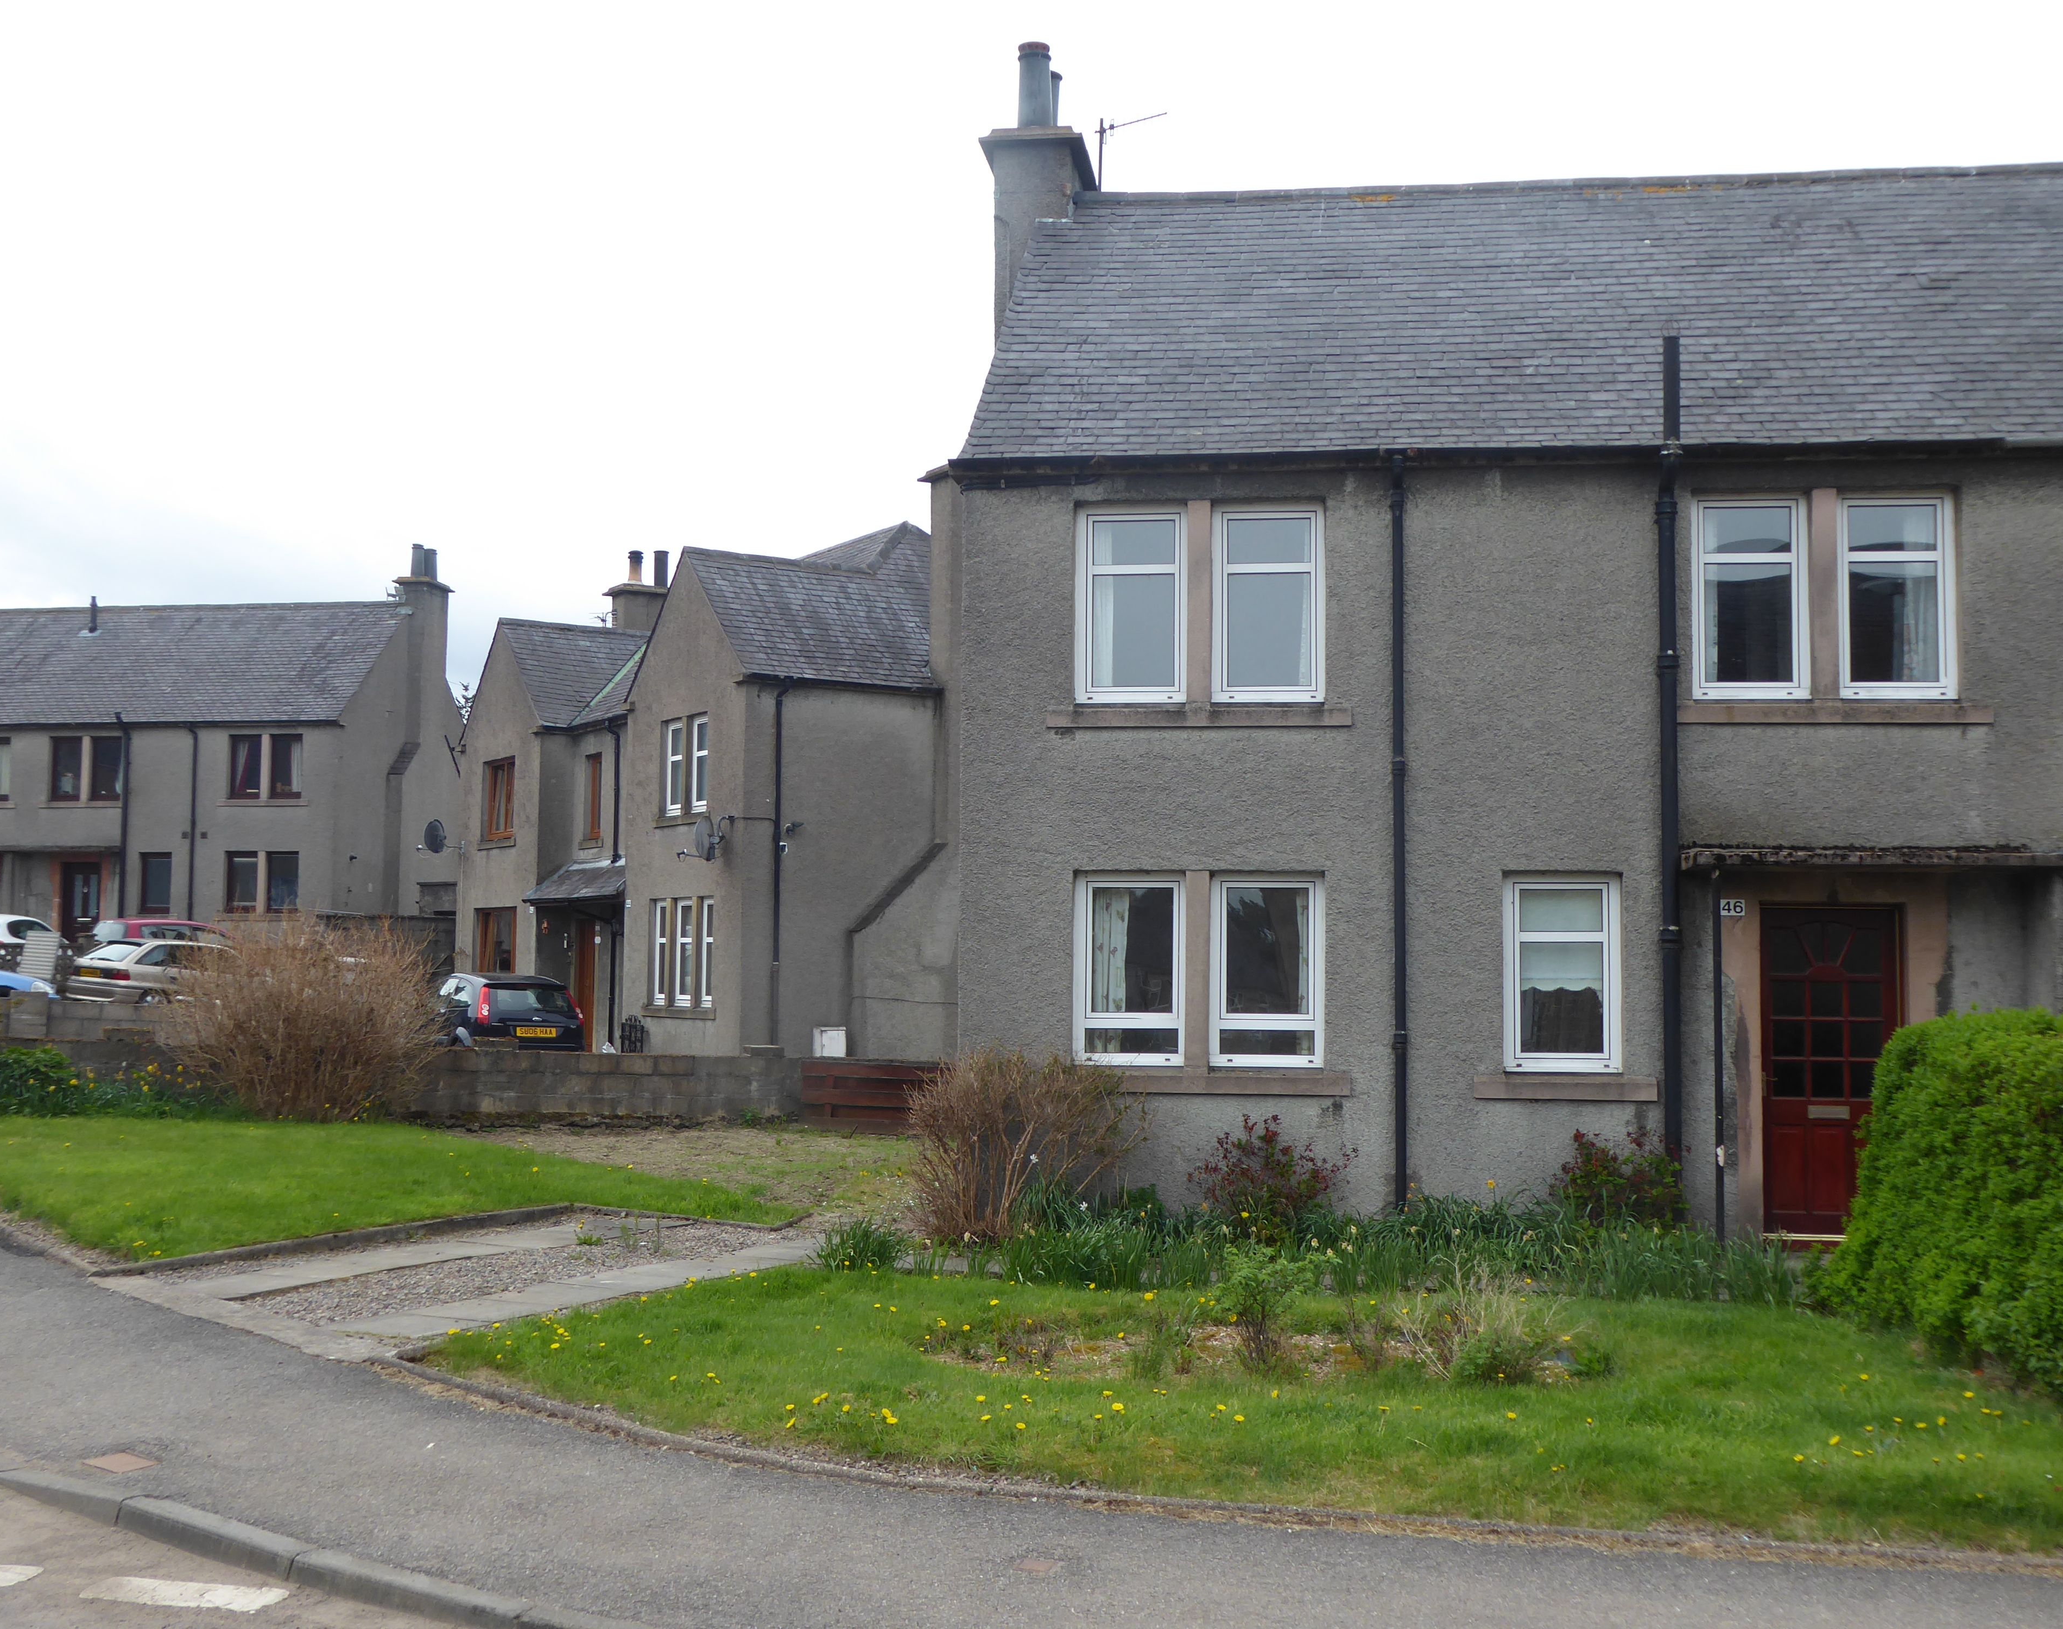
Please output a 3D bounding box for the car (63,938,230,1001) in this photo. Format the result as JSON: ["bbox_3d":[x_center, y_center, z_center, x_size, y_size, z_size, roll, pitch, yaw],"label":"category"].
[{"bbox_3d":[-14.096,2.865,38.066,1.700,1.420,4.100,-2,-5,35],"label":"car"}]

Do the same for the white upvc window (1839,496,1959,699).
[{"bbox_3d":[5.434,-1.366,14.181,0.712,1.301,0.090,0,-4,7],"label":"white upvc window"}]

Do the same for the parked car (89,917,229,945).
[{"bbox_3d":[-15.988,2.732,43.237,1.700,1.460,4.000,-2,-5,34],"label":"parked car"}]

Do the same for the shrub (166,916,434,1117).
[{"bbox_3d":[-7.567,2.136,23.400,2.850,2.050,2.600,2,-4,-18],"label":"shrub"}]

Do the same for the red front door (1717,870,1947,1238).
[{"bbox_3d":[4.954,1.476,13.999,1.381,2.271,0.170,0,-4,7],"label":"red front door"}]

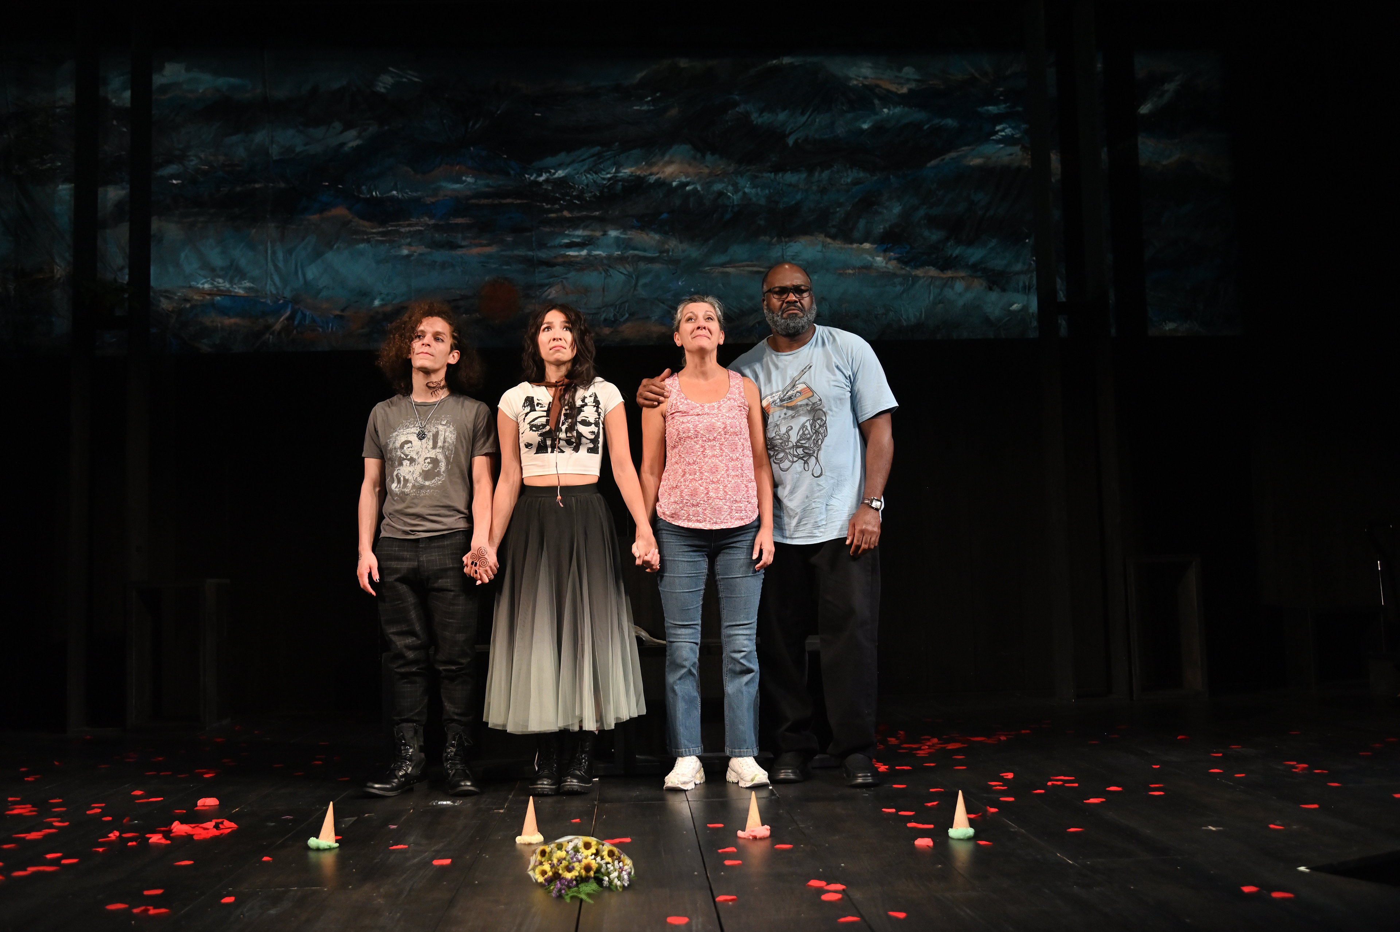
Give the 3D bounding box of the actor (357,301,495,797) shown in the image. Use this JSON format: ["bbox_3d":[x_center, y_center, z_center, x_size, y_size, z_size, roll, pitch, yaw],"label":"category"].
[{"bbox_3d":[-0.980,0.268,4.746,0.503,1.746,0.360,-1,-5,-3],"label":"actor"}]

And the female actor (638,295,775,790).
[{"bbox_3d":[0.023,0.245,4.689,0.485,1.730,0.330,-2,-5,2],"label":"female actor"}]

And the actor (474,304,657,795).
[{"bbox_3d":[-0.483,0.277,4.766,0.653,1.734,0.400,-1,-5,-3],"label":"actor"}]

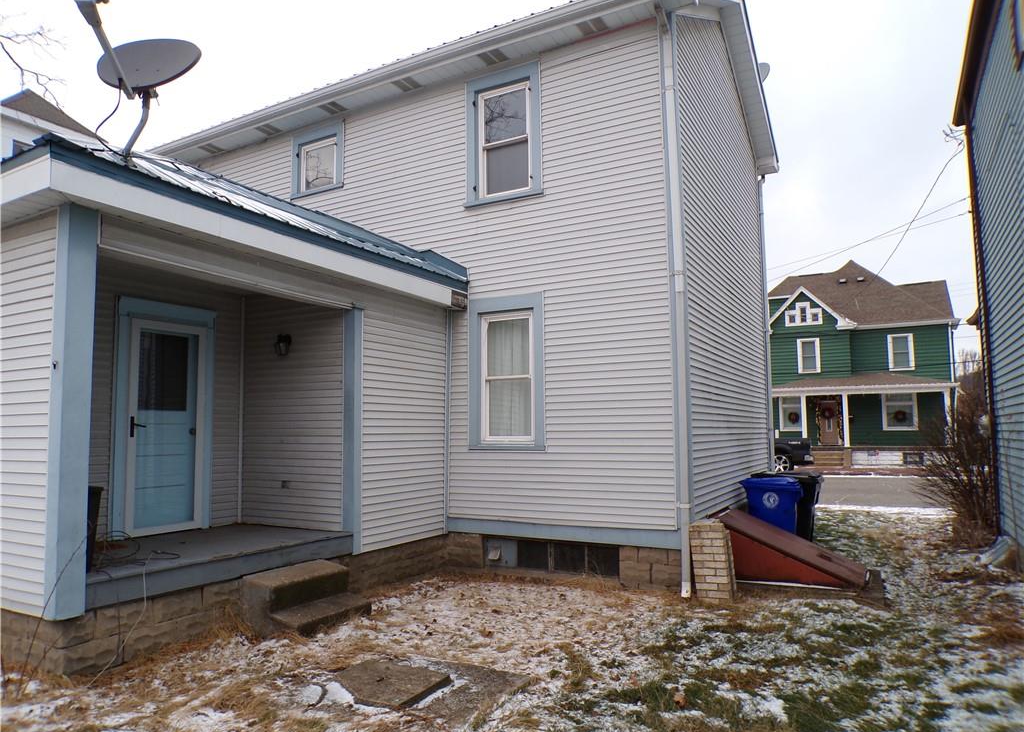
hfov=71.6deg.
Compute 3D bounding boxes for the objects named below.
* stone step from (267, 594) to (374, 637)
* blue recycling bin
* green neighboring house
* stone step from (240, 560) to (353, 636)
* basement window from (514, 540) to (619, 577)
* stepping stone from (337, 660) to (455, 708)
[{"bbox_3d":[-1.493,2.007,5.708,0.290,0.150,0.850,-4,-6,29],"label":"stone step"},{"bbox_3d":[3.283,1.917,8.855,0.680,1.000,0.610,-4,-6,29],"label":"blue recycling bin"},{"bbox_3d":[17.122,-0.465,35.054,8.000,10.350,10.800,-4,-6,29],"label":"green neighboring house"},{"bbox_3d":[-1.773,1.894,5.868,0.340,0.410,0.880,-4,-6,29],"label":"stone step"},{"bbox_3d":[0.556,1.999,7.352,1.170,0.300,0.080,-4,-6,29],"label":"basement window"},{"bbox_3d":[-0.798,1.920,4.272,0.660,0.058,0.590,-4,-6,29],"label":"stepping stone"}]

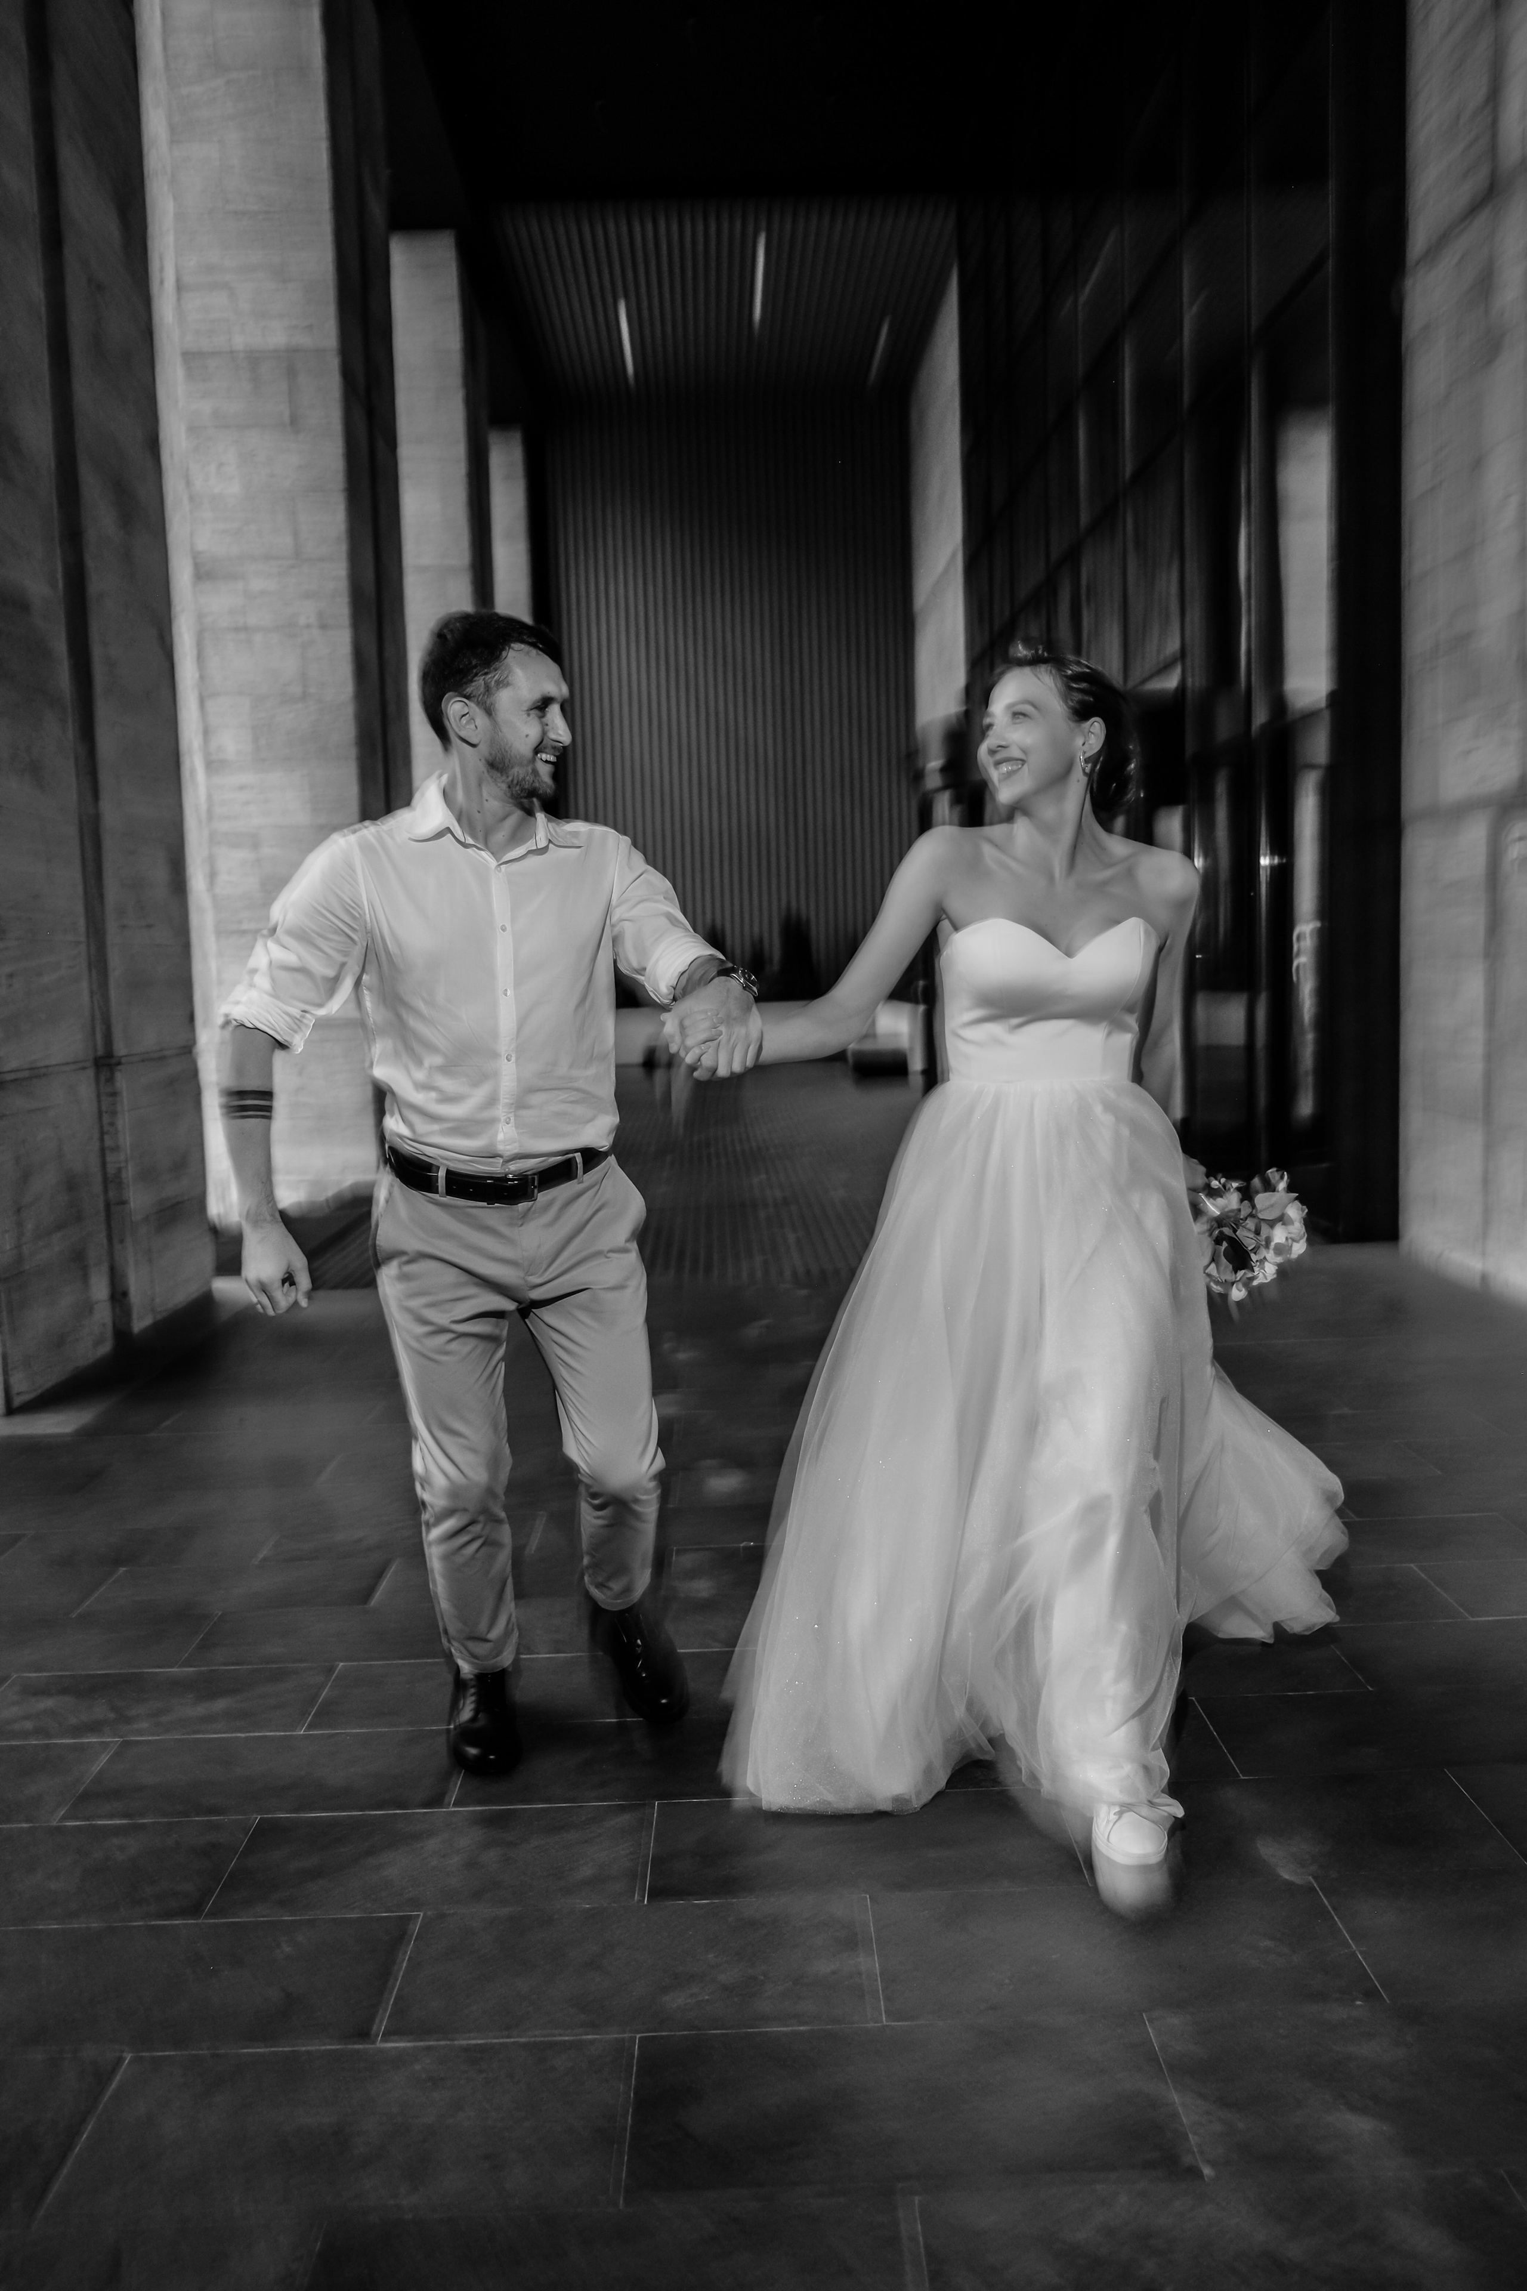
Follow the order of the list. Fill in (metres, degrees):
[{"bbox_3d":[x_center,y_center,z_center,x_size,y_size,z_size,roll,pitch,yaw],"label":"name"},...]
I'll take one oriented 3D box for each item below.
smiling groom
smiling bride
[{"bbox_3d":[-0.422,0.085,2.743,0.860,1.810,0.520,-3,6,-10],"label":"smiling groom"},{"bbox_3d":[0.392,0.123,2.602,1.050,1.710,0.840,-2,6,-3],"label":"smiling bride"}]

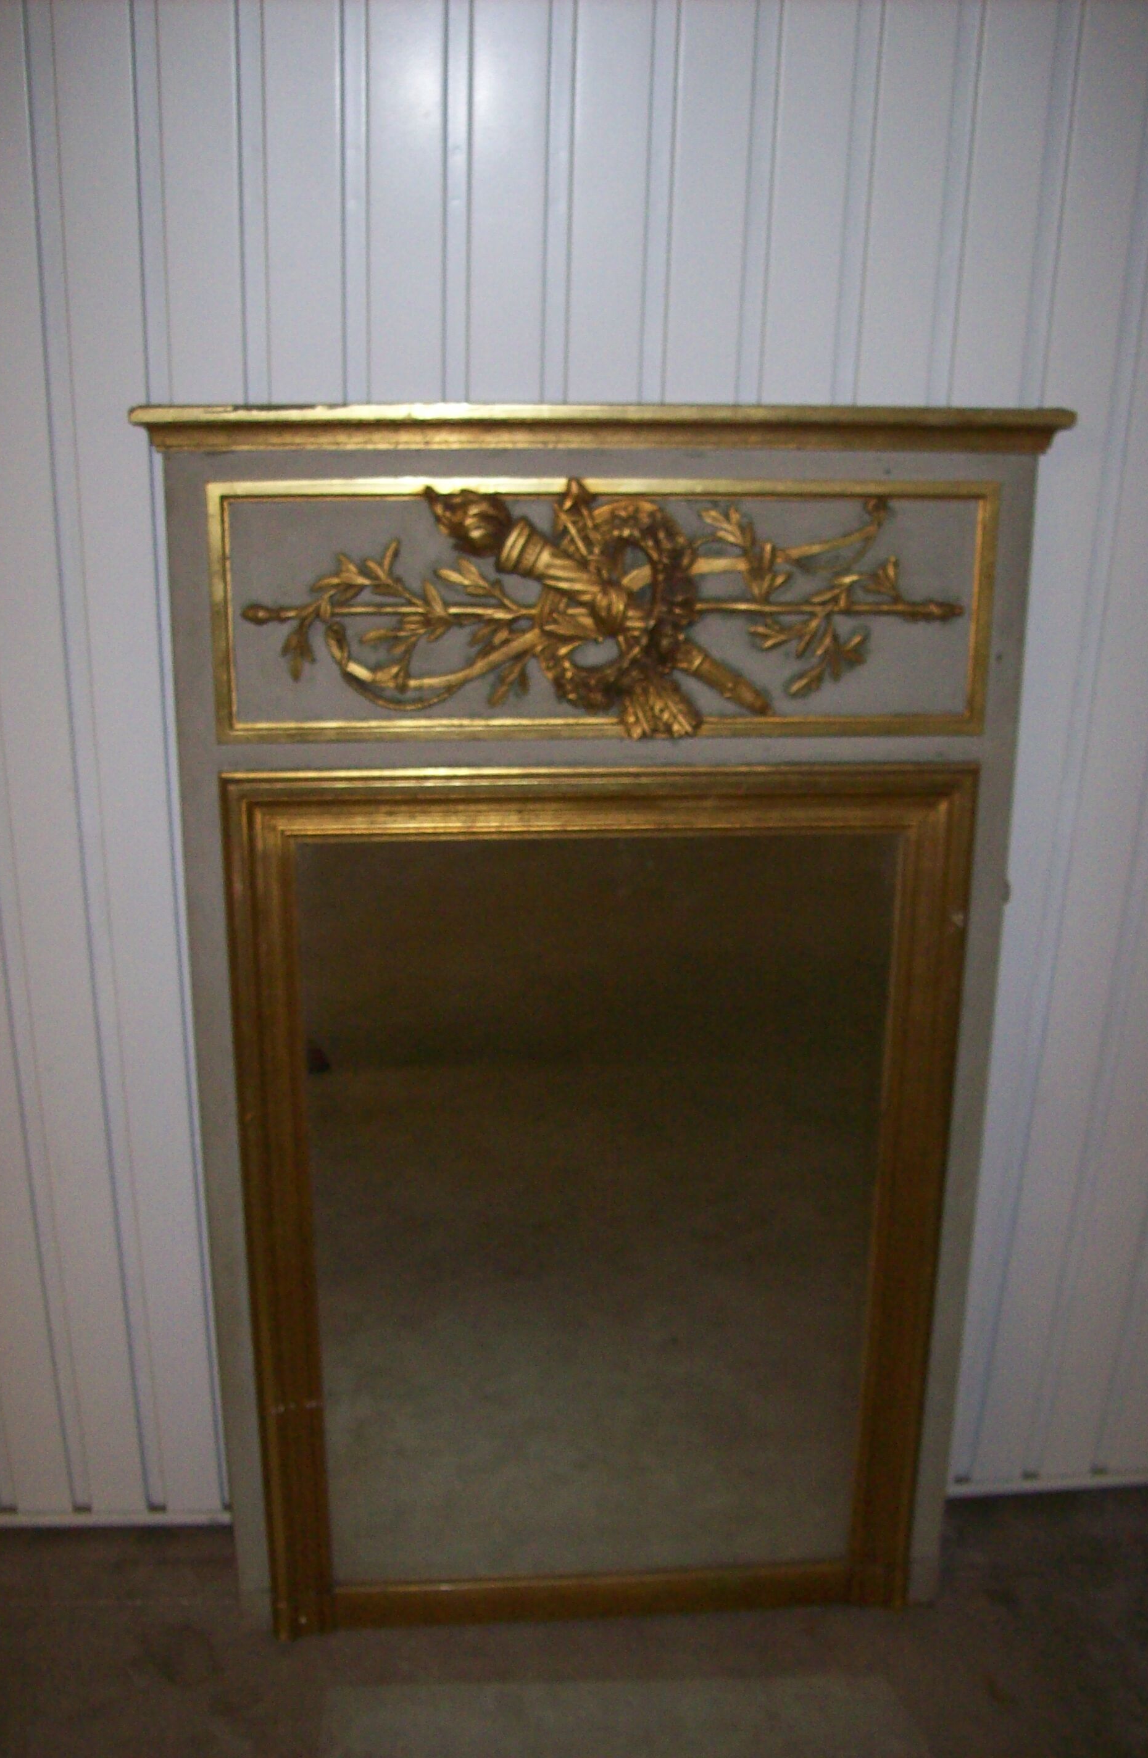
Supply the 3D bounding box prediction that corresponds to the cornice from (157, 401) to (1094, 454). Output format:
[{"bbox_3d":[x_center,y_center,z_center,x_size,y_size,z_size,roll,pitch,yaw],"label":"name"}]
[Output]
[{"bbox_3d":[0.032,-0.405,1.642,0.838,0.043,0.069,-1,18,-4],"label":"cornice"}]

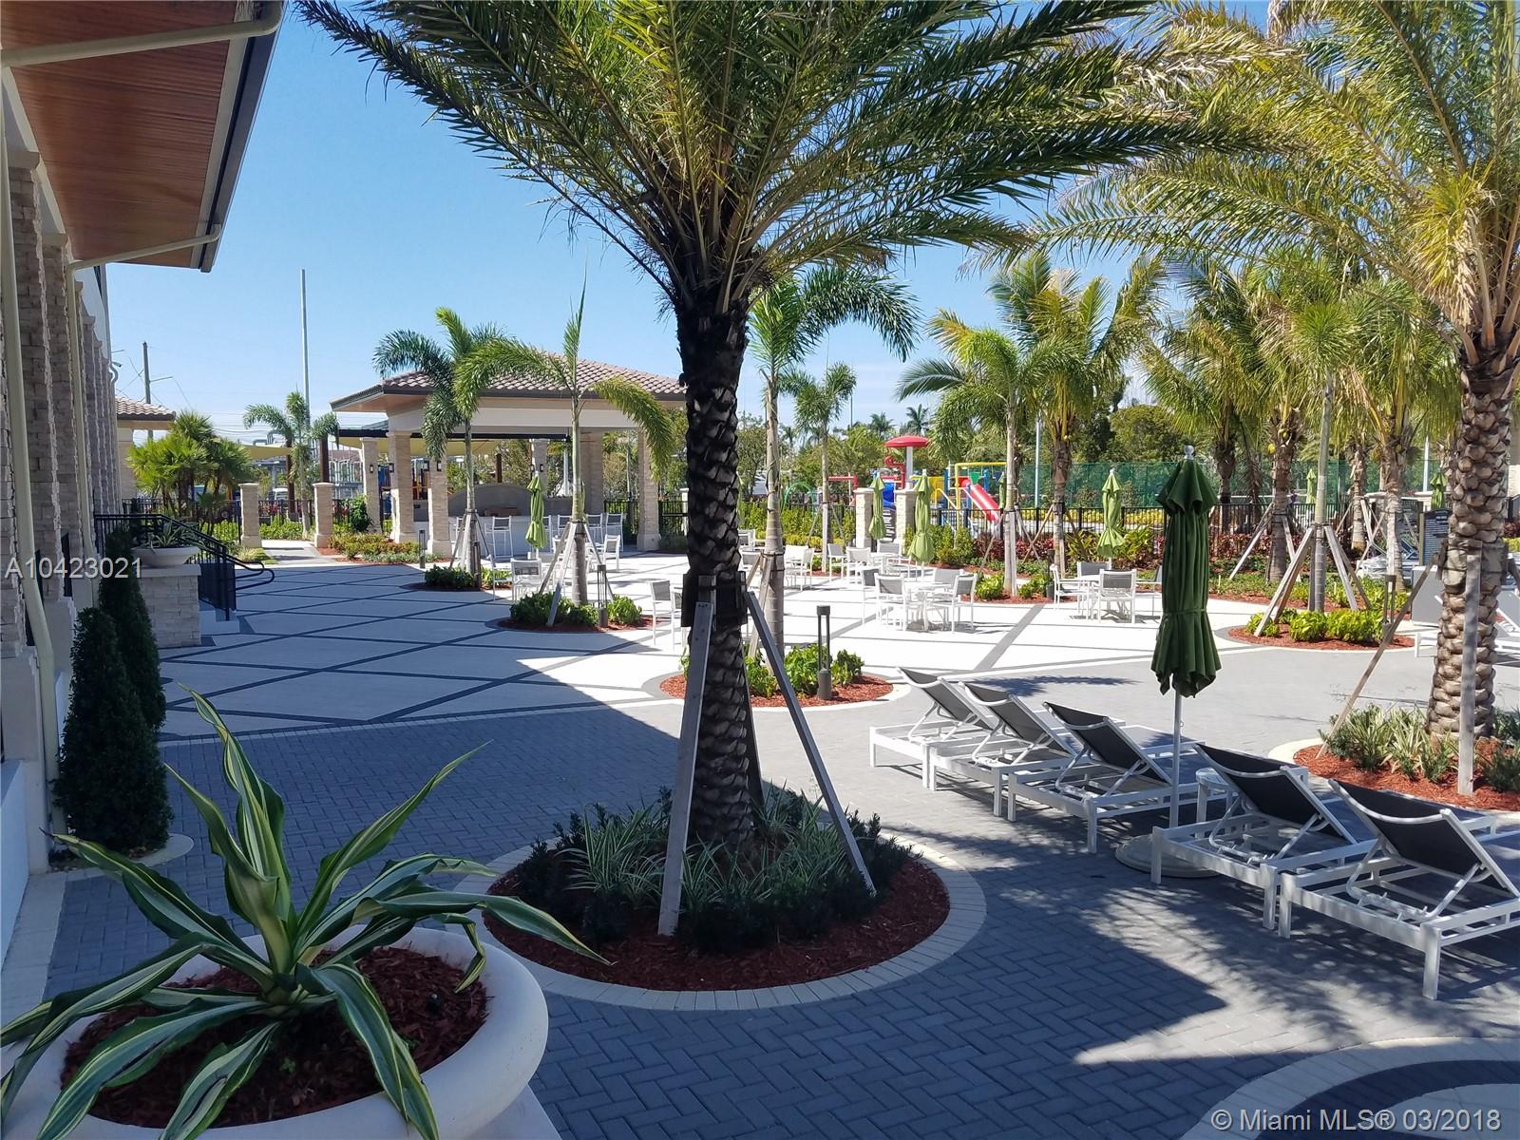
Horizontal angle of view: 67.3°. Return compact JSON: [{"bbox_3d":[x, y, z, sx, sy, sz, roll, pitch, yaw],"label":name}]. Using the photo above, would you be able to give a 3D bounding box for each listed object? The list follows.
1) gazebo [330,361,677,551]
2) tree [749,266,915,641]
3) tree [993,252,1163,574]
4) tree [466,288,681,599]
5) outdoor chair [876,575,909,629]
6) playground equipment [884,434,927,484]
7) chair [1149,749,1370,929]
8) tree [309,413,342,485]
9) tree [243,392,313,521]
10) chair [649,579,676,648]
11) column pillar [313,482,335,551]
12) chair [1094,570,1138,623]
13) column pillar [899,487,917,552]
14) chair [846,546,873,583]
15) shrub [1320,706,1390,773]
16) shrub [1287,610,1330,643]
[{"bbox_3d":[-7.510,-3.901,37.211,10.300,6.500,7.300,-3,5,-30],"label":"gazebo"},{"bbox_3d":[0.500,-1.071,13.355,2.700,4.873,2.600,0,4,0],"label":"tree"},{"bbox_3d":[7.652,-3.761,27.500,4.100,7.900,4.100,0,4,0],"label":"tree"},{"bbox_3d":[-3.134,-1.958,19.207,3.500,5.485,3.000,0,4,0],"label":"tree"},{"bbox_3d":[2.249,0.488,18.292,0.600,0.870,0.620,4,6,43],"label":"outdoor chair"},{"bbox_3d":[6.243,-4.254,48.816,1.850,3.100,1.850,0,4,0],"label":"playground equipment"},{"bbox_3d":[3.239,1.341,6.376,2.050,0.780,0.750,-2,5,-25],"label":"chair"},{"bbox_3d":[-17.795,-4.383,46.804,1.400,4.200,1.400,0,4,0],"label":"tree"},{"bbox_3d":[-19.346,-4.304,45.807,2.800,5.587,2.700,0,4,0],"label":"tree"},{"bbox_3d":[-1.171,0.661,16.815,0.620,0.900,0.580,3,5,33],"label":"chair"},{"bbox_3d":[-14.315,-1.755,37.500,0.600,2.150,0.600,-3,5,-30],"label":"column pillar"},{"bbox_3d":[5.979,0.430,19.139,0.600,0.870,0.620,1,5,10],"label":"chair"},{"bbox_3d":[4.597,-1.532,35.500,0.480,2.100,0.480,-3,5,-30],"label":"column pillar"},{"bbox_3d":[2.391,-0.099,27.200,0.570,0.870,0.620,1,5,20],"label":"chair"},{"bbox_3d":[5.096,1.409,9.733,0.540,0.460,0.500,2,5,28],"label":"shrub"},{"bbox_3d":[8.111,0.786,16.860,0.600,0.480,0.580,0,4,0],"label":"shrub"}]

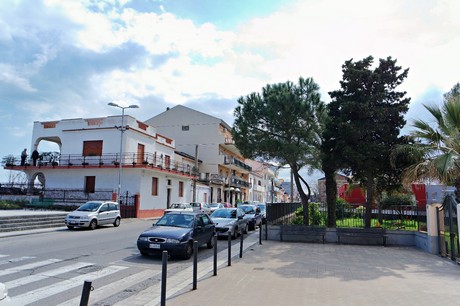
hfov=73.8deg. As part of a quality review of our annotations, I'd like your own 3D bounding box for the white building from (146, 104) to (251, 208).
[{"bbox_3d":[-5.490,2.431,63.985,16.400,18.300,23.700,-2,-9,14],"label":"white building"}]

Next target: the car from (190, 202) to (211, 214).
[{"bbox_3d":[-3.472,6.669,36.352,1.630,1.480,3.800,-2,-9,14],"label":"car"}]

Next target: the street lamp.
[{"bbox_3d":[-8.652,0.633,24.332,2.400,9.400,0.400,3,-9,-18],"label":"street lamp"}]

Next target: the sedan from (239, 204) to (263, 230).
[{"bbox_3d":[1.061,4.365,21.099,1.720,1.500,4.150,-2,-9,14],"label":"sedan"}]

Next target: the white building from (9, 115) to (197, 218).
[{"bbox_3d":[-13.417,2.343,35.550,15.200,9.400,13.700,-2,-9,14],"label":"white building"}]

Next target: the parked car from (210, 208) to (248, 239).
[{"bbox_3d":[-0.134,3.652,16.453,1.670,1.430,3.900,-2,-9,14],"label":"parked car"}]

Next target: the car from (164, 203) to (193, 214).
[{"bbox_3d":[-5.022,5.770,30.626,1.600,1.430,3.750,-2,-9,14],"label":"car"}]

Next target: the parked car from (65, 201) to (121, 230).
[{"bbox_3d":[-8.303,3.794,18.730,1.580,1.540,3.540,-1,-9,11],"label":"parked car"}]

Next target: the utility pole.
[{"bbox_3d":[-4.483,3.394,39.878,0.300,9.000,0.300,-2,-9,14],"label":"utility pole"}]

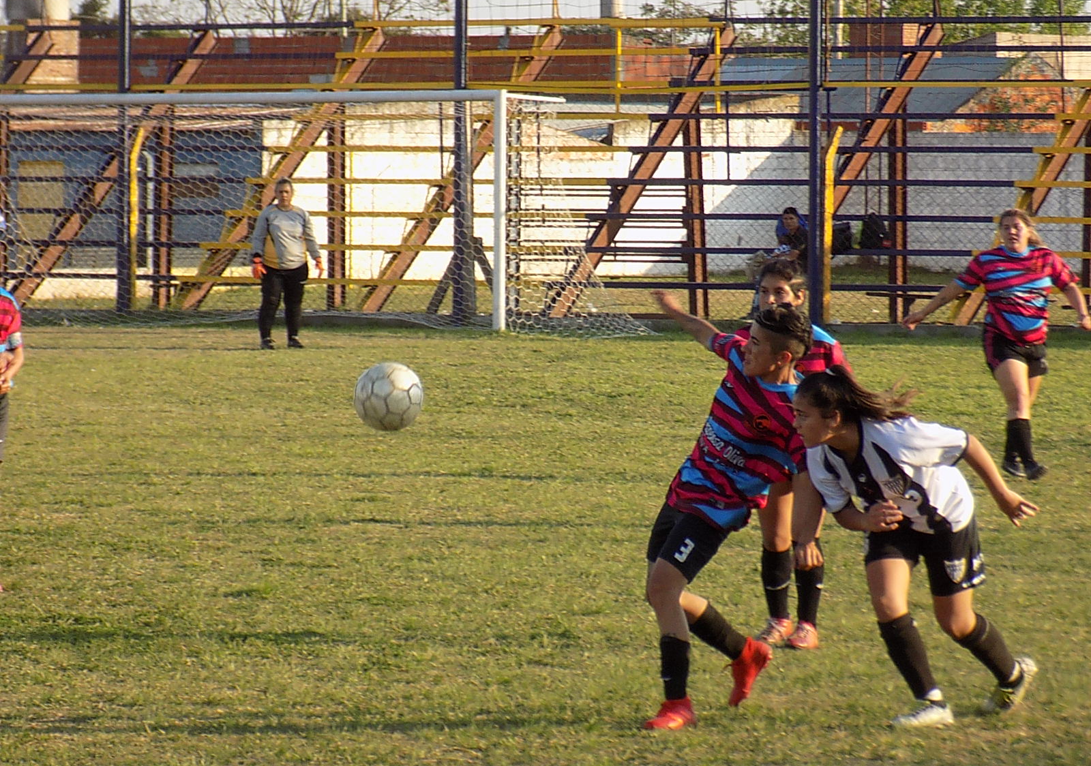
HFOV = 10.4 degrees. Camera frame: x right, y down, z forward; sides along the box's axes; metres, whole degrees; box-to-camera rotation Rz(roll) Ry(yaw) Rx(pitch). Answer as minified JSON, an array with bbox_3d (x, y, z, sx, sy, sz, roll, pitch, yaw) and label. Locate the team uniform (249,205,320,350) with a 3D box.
[{"bbox_3d":[-2.505,-1.039,57.700,0.640,1.396,0.360,0,3,-5],"label":"team uniform"}]

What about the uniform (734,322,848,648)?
[{"bbox_3d":[1.037,0.432,25.300,0.480,1.379,0.340,1,3,15],"label":"uniform"}]

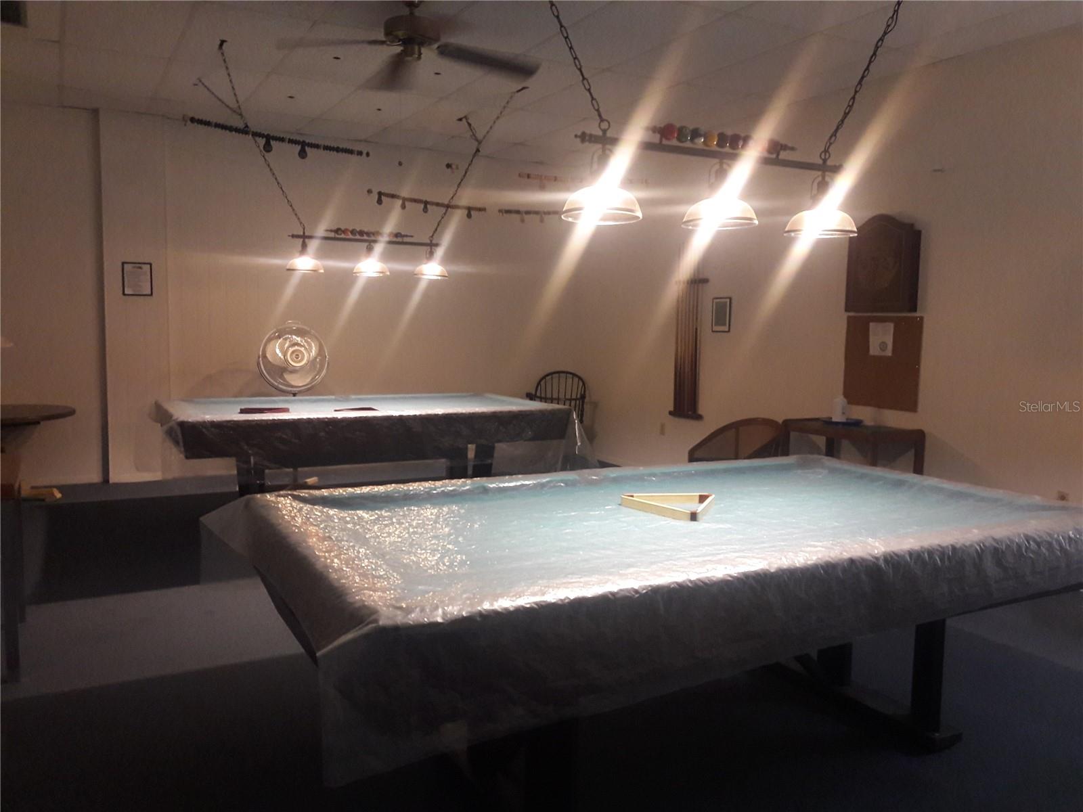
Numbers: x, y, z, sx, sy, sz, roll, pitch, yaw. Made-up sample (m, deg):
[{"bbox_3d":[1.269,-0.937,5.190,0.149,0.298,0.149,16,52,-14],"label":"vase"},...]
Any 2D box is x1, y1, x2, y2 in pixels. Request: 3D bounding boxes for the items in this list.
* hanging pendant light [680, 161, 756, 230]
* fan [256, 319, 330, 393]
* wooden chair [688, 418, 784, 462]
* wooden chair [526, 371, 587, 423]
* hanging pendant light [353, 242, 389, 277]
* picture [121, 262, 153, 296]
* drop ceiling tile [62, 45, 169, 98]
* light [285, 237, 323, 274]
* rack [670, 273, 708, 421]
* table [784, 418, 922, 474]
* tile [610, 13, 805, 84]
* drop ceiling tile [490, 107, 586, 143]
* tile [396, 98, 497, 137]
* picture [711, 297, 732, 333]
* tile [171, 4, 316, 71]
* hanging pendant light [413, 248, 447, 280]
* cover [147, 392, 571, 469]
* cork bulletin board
[{"bbox_3d":[0.585,-0.699,2.865,0.250,0.192,0.250,1,6,0],"label":"hanging pendant light"},{"bbox_3d":[-1.959,0.007,6.982,0.560,1.350,0.450,-2,7,-28],"label":"fan"},{"bbox_3d":[1.460,0.451,6.464,0.580,0.680,0.580,-2,7,-28],"label":"wooden chair"},{"bbox_3d":[0.153,0.115,8.691,0.600,0.900,0.560,2,6,12],"label":"wooden chair"},{"bbox_3d":[-1.198,-1.041,6.170,0.250,0.221,0.250,-2,6,-29],"label":"hanging pendant light"},{"bbox_3d":[-3.283,-1.030,7.115,0.222,0.268,0.020,-2,7,-28],"label":"picture"},{"bbox_3d":[-2.878,-2.236,5.883,0.610,0.025,1.220,-2,7,-28],"label":"drop ceiling tile"},{"bbox_3d":[-1.603,-1.022,5.928,0.250,0.240,0.250,-2,7,-28],"label":"light"},{"bbox_3d":[1.244,-0.493,7.524,0.100,1.220,0.430,-2,7,-28],"label":"rack"},{"bbox_3d":[2.005,0.498,5.748,0.460,0.745,0.770,-2,7,-28],"label":"table"},{"bbox_3d":[0.968,-2.108,5.209,0.610,0.025,1.220,-2,7,-28],"label":"tile"},{"bbox_3d":[-0.216,-2.348,7.362,0.600,0.020,1.209,-2,6,-29],"label":"drop ceiling tile"},{"bbox_3d":[-0.750,-2.327,7.069,0.600,0.020,1.209,-2,6,-29],"label":"tile"},{"bbox_3d":[1.479,-0.748,7.202,0.020,0.280,0.232,-2,6,-29],"label":"picture"},{"bbox_3d":[-1.765,-2.149,5.127,0.600,0.020,1.209,-2,6,-29],"label":"tile"},{"bbox_3d":[-0.799,-1.036,6.366,0.250,0.235,0.250,1,6,0],"label":"hanging pendant light"},{"bbox_3d":[-1.278,0.132,6.332,2.620,0.290,1.420,-2,6,-25],"label":"cover"},{"bbox_3d":[2.258,-0.288,5.815,0.020,0.610,0.606,-2,6,-29],"label":"cork bulletin board"}]

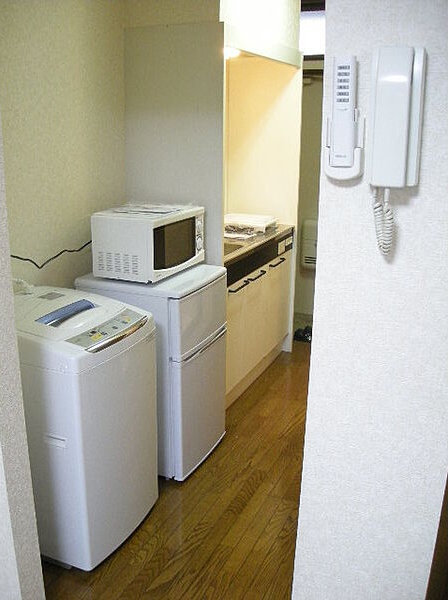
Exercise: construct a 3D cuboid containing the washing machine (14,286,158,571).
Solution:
[{"bbox_3d":[-0.573,0.444,2.247,0.540,0.865,0.495,8,18,22],"label":"washing machine"}]

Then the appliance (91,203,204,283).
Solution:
[{"bbox_3d":[-0.318,-0.255,2.649,0.300,0.268,0.465,8,18,22],"label":"appliance"}]

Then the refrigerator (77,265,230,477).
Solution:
[{"bbox_3d":[-0.297,0.301,2.766,0.515,0.850,0.483,8,18,22],"label":"refrigerator"}]

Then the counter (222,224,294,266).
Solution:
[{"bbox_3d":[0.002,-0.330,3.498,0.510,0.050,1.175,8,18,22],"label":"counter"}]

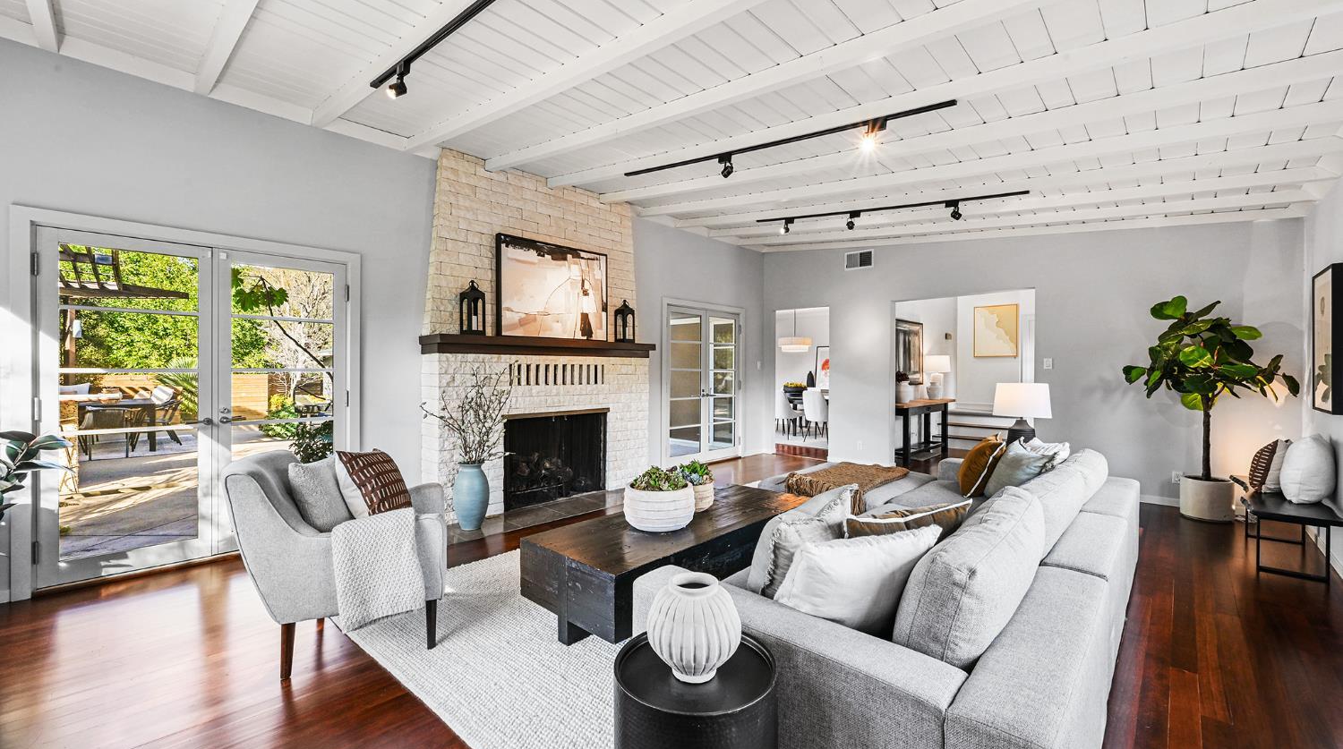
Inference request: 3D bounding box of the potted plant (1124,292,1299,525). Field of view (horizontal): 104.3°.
[{"bbox_3d":[4.392,0.271,4.301,1.020,1.870,0.780,0,0,43],"label":"potted plant"}]

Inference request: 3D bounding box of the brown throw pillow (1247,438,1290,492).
[{"bbox_3d":[4.322,0.635,3.739,0.430,0.420,0.160,0,12,-34],"label":"brown throw pillow"}]

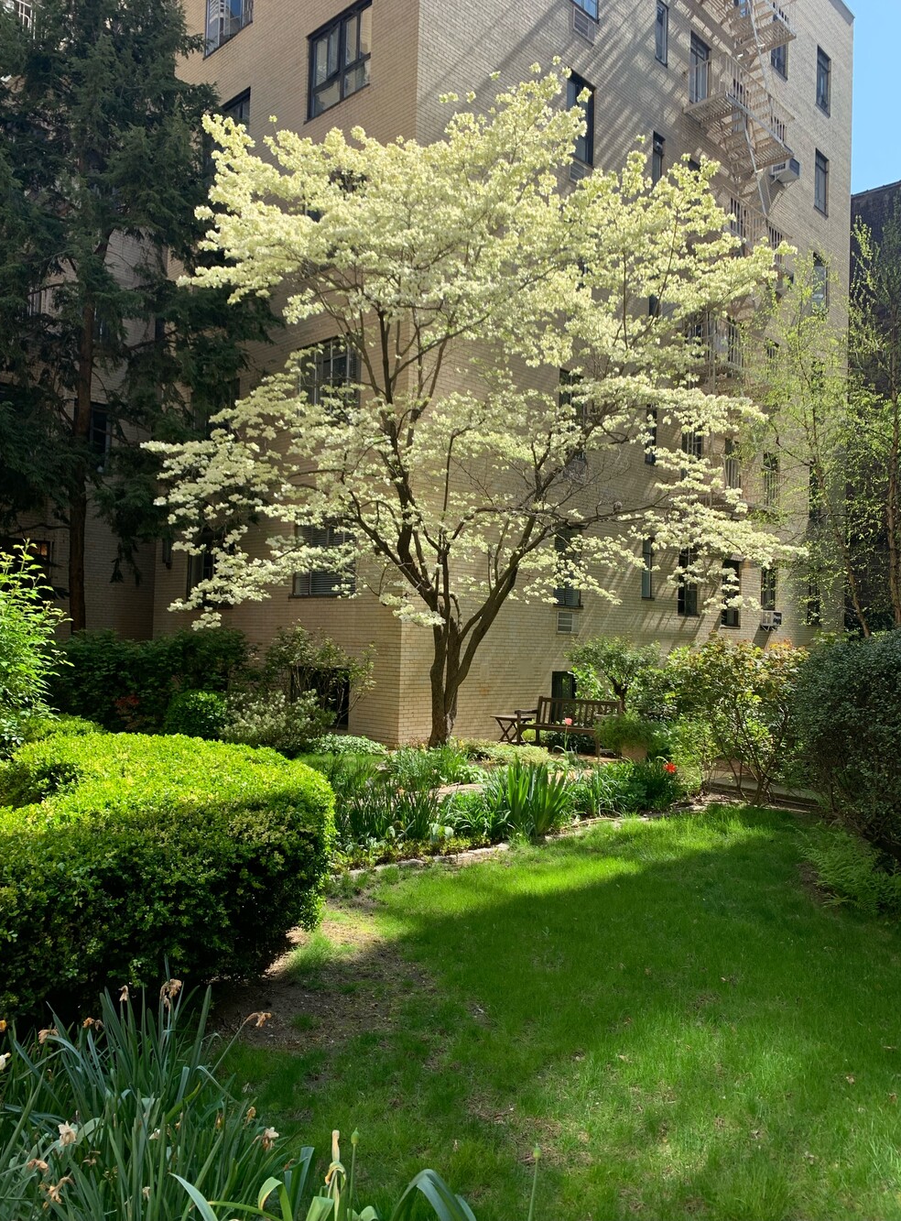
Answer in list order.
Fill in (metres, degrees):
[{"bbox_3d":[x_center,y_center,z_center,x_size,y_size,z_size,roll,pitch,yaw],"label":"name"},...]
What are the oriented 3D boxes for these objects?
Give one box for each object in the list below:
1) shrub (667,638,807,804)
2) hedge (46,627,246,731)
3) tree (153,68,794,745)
[{"bbox_3d":[3.116,1.212,10.000,1.420,1.750,1.300,1,-1,0],"label":"shrub"},{"bbox_3d":[-5.619,1.214,16.800,3.700,1.750,1.500,2,-1,-9],"label":"hedge"},{"bbox_3d":[0.389,-2.893,13.600,9.000,9.900,7.800,1,-1,0],"label":"tree"}]

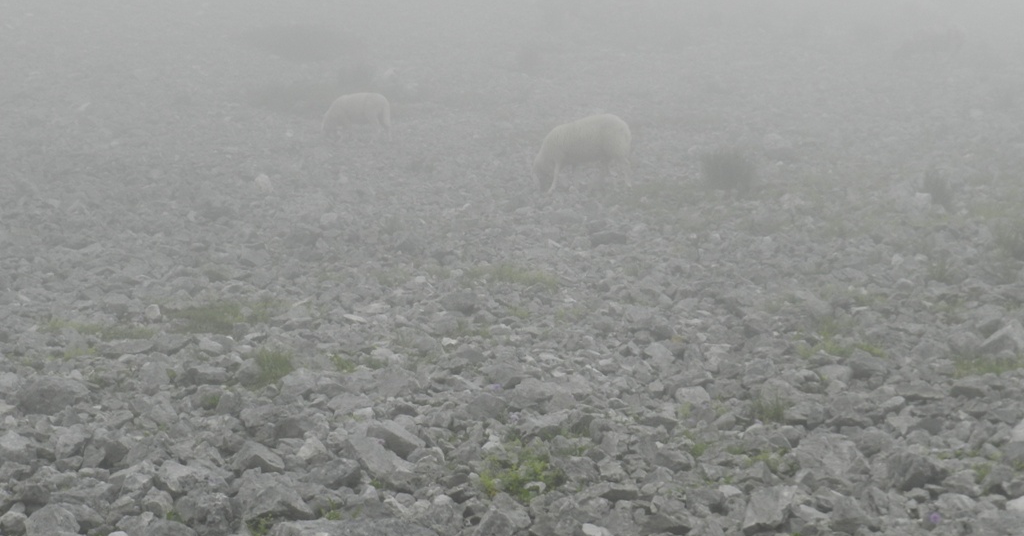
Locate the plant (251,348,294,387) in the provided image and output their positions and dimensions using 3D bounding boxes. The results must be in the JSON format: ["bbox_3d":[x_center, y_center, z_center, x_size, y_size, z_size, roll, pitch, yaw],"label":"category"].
[{"bbox_3d":[-1.055,0.438,9.900,0.193,0.160,0.180,0,3,0],"label":"plant"}]

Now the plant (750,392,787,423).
[{"bbox_3d":[1.015,0.552,8.900,0.143,0.118,0.130,0,3,0],"label":"plant"}]

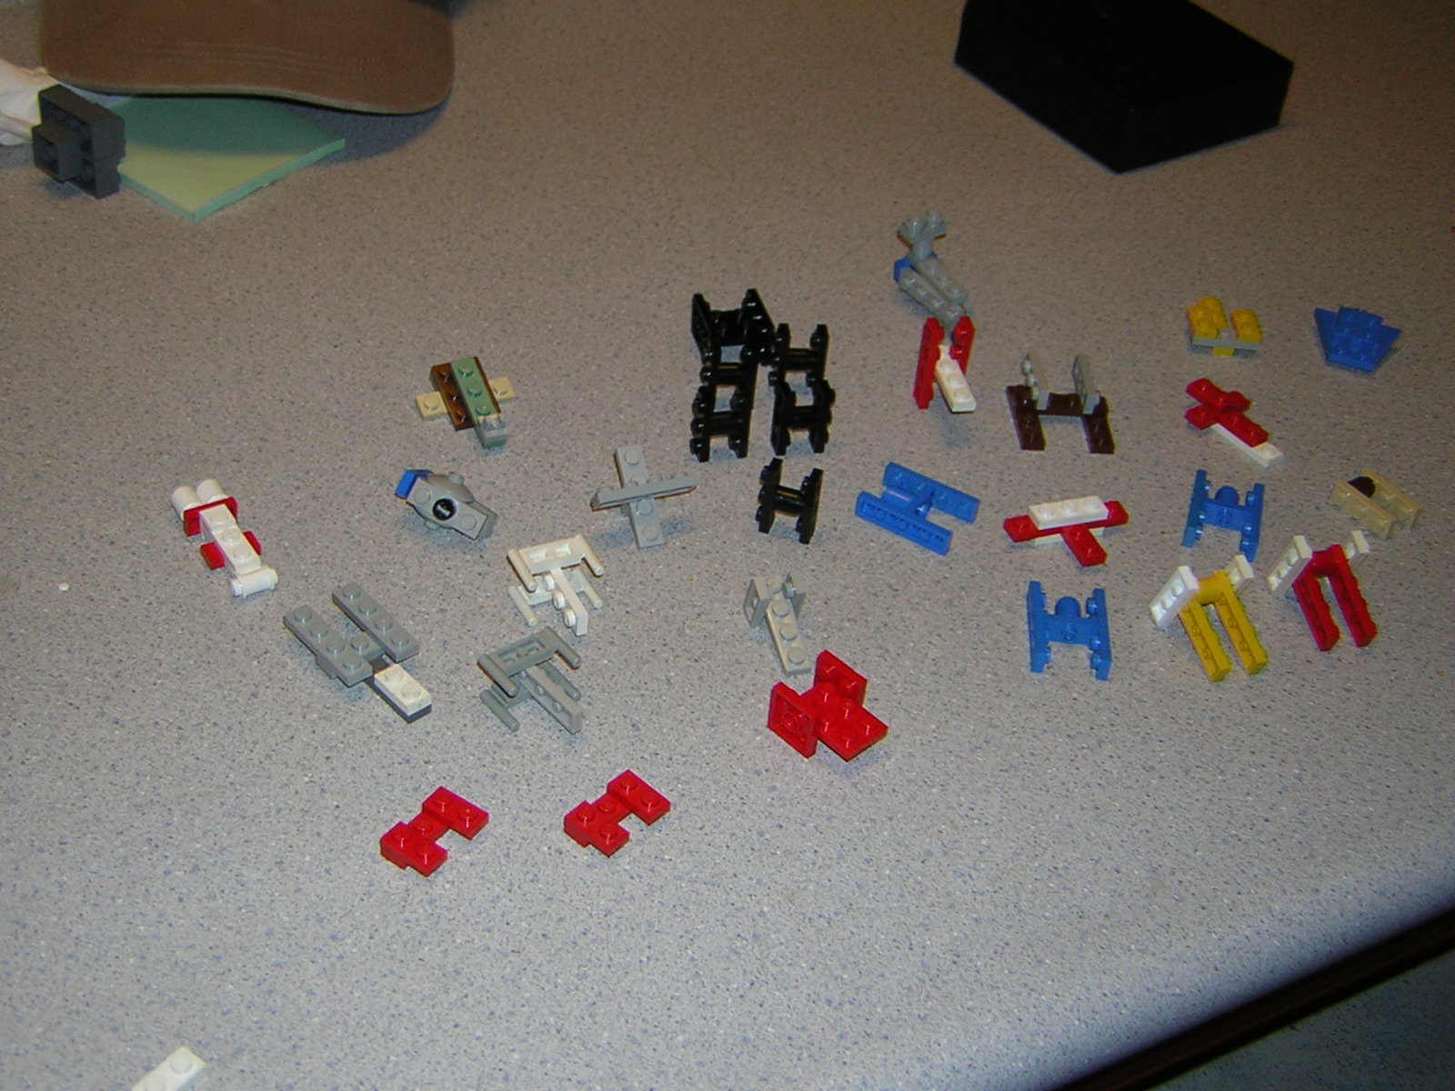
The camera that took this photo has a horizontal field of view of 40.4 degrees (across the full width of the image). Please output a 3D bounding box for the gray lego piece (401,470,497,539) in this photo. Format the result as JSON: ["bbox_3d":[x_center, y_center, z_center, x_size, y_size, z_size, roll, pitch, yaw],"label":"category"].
[{"bbox_3d":[-0.087,-0.013,0.601,0.031,0.020,0.013,29,9,4],"label":"gray lego piece"}]

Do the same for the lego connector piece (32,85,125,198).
[{"bbox_3d":[-0.246,-0.151,0.744,0.032,0.032,0.024,31,46,26],"label":"lego connector piece"}]

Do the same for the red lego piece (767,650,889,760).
[{"bbox_3d":[0.029,0.048,0.553,0.028,0.016,0.022,35,49,30],"label":"red lego piece"}]

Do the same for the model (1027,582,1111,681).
[{"bbox_3d":[0.102,0.025,0.594,0.022,0.008,0.032,6,41,0],"label":"model"}]

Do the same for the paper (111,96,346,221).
[{"bbox_3d":[-0.204,-0.157,0.769,0.076,0.004,0.076,30,46,25],"label":"paper"}]

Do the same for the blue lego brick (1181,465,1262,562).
[{"bbox_3d":[0.162,-0.010,0.645,0.023,0.008,0.032,14,42,8],"label":"blue lego brick"}]

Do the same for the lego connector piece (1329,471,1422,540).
[{"bbox_3d":[0.216,-0.013,0.659,0.016,0.008,0.024,-21,47,-29],"label":"lego connector piece"}]

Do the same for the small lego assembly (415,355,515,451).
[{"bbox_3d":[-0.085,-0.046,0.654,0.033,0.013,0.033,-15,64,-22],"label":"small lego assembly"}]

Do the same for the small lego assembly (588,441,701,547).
[{"bbox_3d":[-0.027,-0.015,0.614,0.032,0.021,0.032,-11,63,-20],"label":"small lego assembly"}]

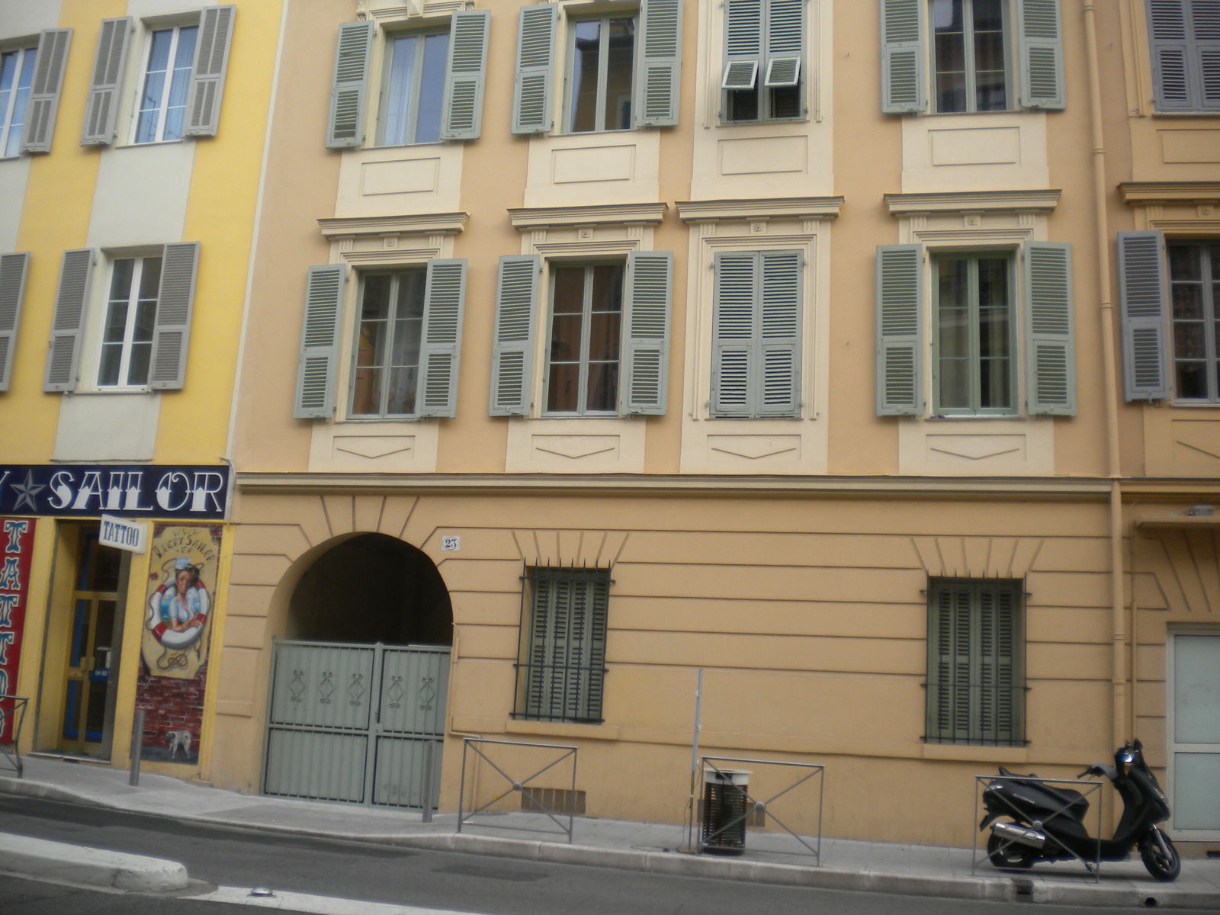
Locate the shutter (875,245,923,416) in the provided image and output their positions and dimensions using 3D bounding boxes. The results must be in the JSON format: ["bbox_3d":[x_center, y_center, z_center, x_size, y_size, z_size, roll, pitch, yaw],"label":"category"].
[{"bbox_3d":[3.362,-1.485,14.292,0.527,2.070,0.055,0,-12,15],"label":"shutter"}]

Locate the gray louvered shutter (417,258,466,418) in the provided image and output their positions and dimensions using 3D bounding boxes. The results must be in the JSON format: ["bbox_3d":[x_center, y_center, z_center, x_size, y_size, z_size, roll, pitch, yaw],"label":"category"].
[{"bbox_3d":[-2.113,-1.520,15.559,0.527,2.070,0.055,1,-11,10],"label":"gray louvered shutter"}]

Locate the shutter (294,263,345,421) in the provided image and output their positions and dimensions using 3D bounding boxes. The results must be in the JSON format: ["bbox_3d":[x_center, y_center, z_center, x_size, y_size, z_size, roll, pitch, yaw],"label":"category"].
[{"bbox_3d":[-3.740,-1.506,15.934,0.527,2.070,0.055,0,-12,15],"label":"shutter"}]

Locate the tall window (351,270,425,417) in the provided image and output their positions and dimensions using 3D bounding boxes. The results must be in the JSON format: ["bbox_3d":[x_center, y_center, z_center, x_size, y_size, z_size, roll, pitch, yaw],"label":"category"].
[{"bbox_3d":[-2.854,-1.473,15.982,1.030,1.980,0.140,0,-11,13],"label":"tall window"}]

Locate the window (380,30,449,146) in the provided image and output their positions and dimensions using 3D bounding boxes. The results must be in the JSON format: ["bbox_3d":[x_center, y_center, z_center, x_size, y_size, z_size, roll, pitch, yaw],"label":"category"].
[{"bbox_3d":[-2.683,-5.135,17.153,1.080,1.677,0.120,0,-12,13],"label":"window"}]

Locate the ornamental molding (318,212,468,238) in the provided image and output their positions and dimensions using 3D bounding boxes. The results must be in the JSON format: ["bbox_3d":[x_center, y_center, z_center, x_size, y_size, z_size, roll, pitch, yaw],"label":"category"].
[{"bbox_3d":[-2.809,-2.998,16.019,2.110,0.204,0.220,0,-11,13],"label":"ornamental molding"}]

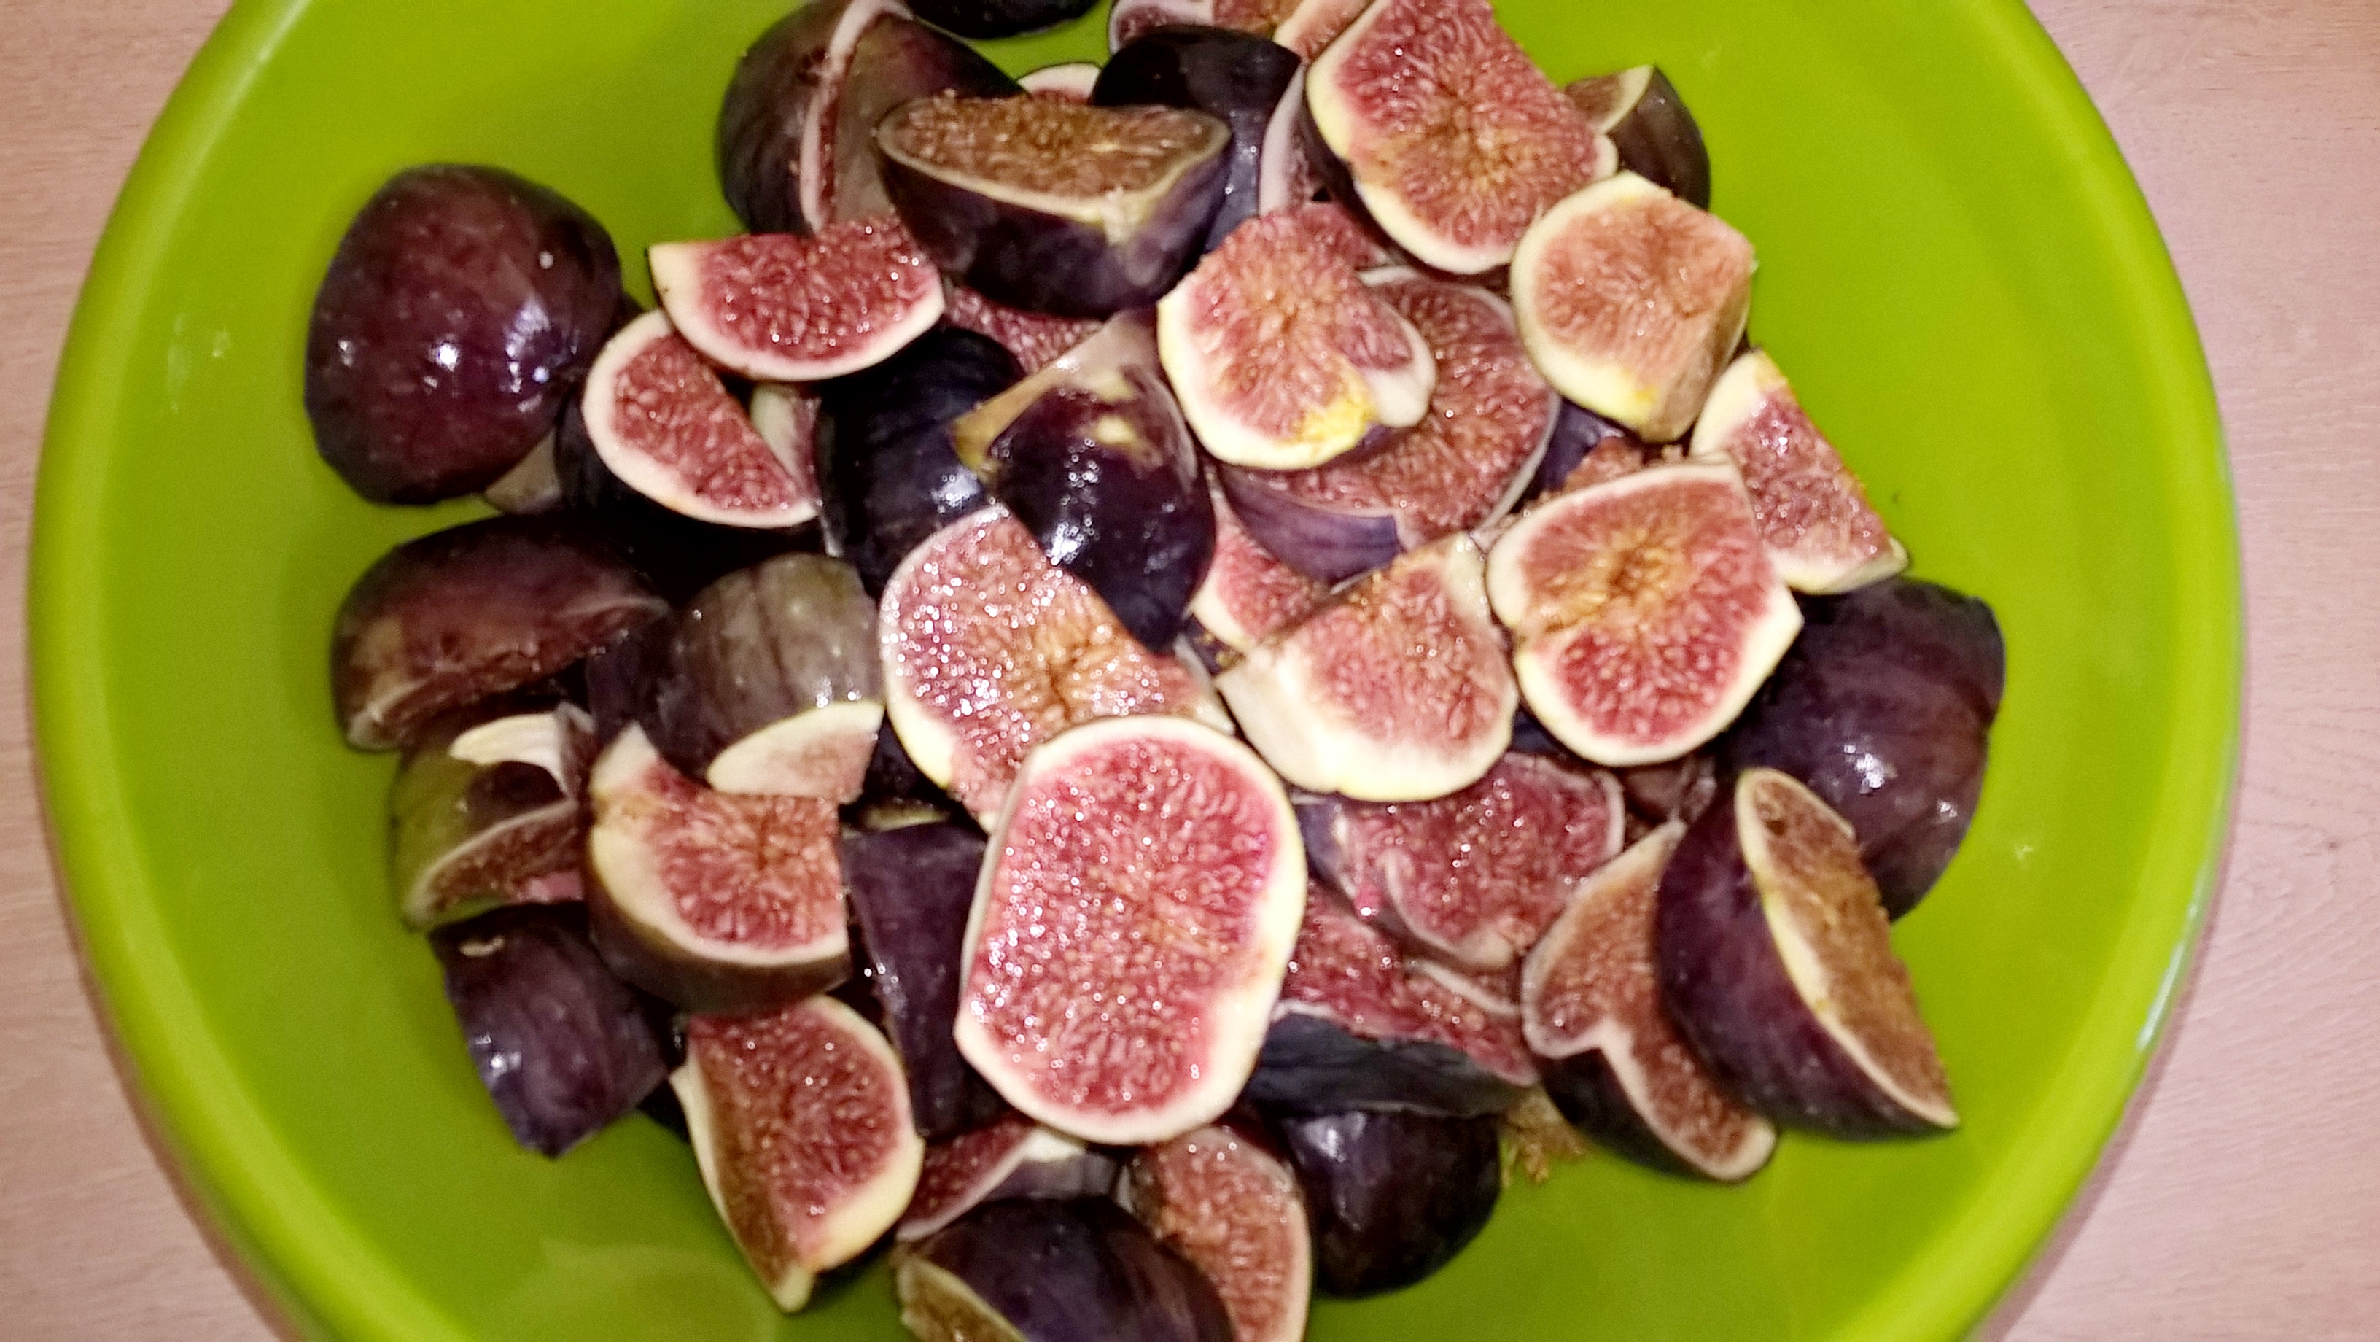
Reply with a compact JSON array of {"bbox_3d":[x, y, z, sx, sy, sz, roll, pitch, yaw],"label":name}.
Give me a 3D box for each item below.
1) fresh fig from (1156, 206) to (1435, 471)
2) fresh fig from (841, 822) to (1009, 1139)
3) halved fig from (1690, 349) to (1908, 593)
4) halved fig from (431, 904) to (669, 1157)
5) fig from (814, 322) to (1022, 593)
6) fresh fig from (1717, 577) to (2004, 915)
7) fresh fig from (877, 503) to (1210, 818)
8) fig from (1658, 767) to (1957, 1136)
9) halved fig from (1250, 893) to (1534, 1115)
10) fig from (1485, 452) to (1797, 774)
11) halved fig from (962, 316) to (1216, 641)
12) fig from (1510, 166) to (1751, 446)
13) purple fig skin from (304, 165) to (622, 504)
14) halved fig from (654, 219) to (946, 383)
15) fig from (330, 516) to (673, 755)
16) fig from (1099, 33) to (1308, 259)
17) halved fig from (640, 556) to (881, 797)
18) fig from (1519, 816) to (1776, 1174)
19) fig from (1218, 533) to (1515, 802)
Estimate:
[{"bbox_3d":[0.017,-0.057,0.315,0.043,0.026,0.042,-21,106,7],"label":"fresh fig"},{"bbox_3d":[-0.040,0.049,0.299,0.027,0.027,0.049,-9,78,-3],"label":"fresh fig"},{"bbox_3d":[0.101,-0.034,0.322,0.028,0.024,0.044,-37,93,10],"label":"halved fig"},{"bbox_3d":[-0.104,0.059,0.307,0.030,0.024,0.036,-19,79,-5],"label":"halved fig"},{"bbox_3d":[-0.048,-0.039,0.330,0.040,0.029,0.049,-11,78,-11],"label":"fig"},{"bbox_3d":[0.109,0.013,0.319,0.050,0.028,0.056,41,109,29],"label":"fresh fig"},{"bbox_3d":[-0.022,0.000,0.292,0.049,0.024,0.044,24,78,4],"label":"fresh fig"},{"bbox_3d":[0.091,0.049,0.301,0.027,0.048,0.063,-41,64,32],"label":"fig"},{"bbox_3d":[0.031,0.050,0.300,0.045,0.025,0.030,15,65,6],"label":"halved fig"},{"bbox_3d":[0.072,-0.009,0.298,0.046,0.025,0.043,-17,79,-5],"label":"fig"},{"bbox_3d":[-0.013,-0.033,0.310,0.039,0.030,0.054,-26,99,-40],"label":"halved fig"},{"bbox_3d":[0.078,-0.060,0.322,0.039,0.030,0.043,-8,91,28],"label":"fig"},{"bbox_3d":[-0.123,-0.057,0.322,0.049,0.038,0.051,0,78,-1],"label":"purple fig skin"},{"bbox_3d":[-0.066,-0.060,0.321,0.048,0.025,0.027,1,88,-12],"label":"halved fig"},{"bbox_3d":[-0.114,-0.006,0.311,0.050,0.035,0.034,-11,78,-4],"label":"fig"},{"bbox_3d":[0.001,-0.085,0.308,0.038,0.033,0.042,12,79,1],"label":"fig"},{"bbox_3d":[-0.069,0.001,0.306,0.035,0.027,0.037,-9,78,-3],"label":"halved fig"},{"bbox_3d":[0.073,0.056,0.309,0.046,0.028,0.057,-7,65,-14],"label":"fig"},{"bbox_3d":[0.028,0.000,0.294,0.047,0.023,0.033,-28,85,-4],"label":"fig"}]

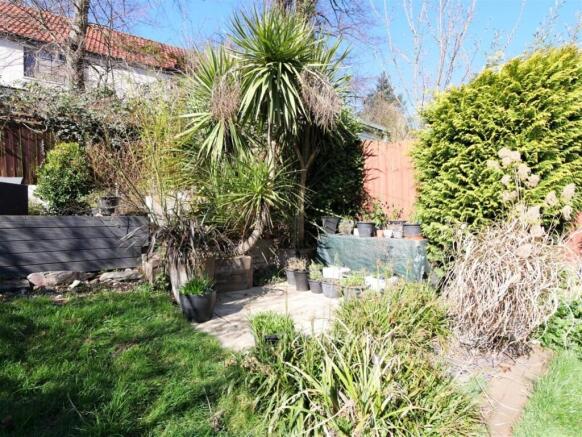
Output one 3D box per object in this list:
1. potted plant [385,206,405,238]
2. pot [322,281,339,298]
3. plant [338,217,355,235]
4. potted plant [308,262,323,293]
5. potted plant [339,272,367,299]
[{"bbox_3d":[1.914,0.074,5.600,0.350,0.570,0.340,0,0,0],"label":"potted plant"},{"bbox_3d":[0.546,0.945,4.080,0.235,0.210,0.235,0,0,0],"label":"pot"},{"bbox_3d":[1.063,0.134,5.800,0.300,0.340,0.300,0,0,0],"label":"plant"},{"bbox_3d":[0.353,0.845,4.310,0.195,0.410,0.195,0,0,0],"label":"potted plant"},{"bbox_3d":[0.944,1.040,4.650,0.400,0.400,0.380,0,0,0],"label":"potted plant"}]

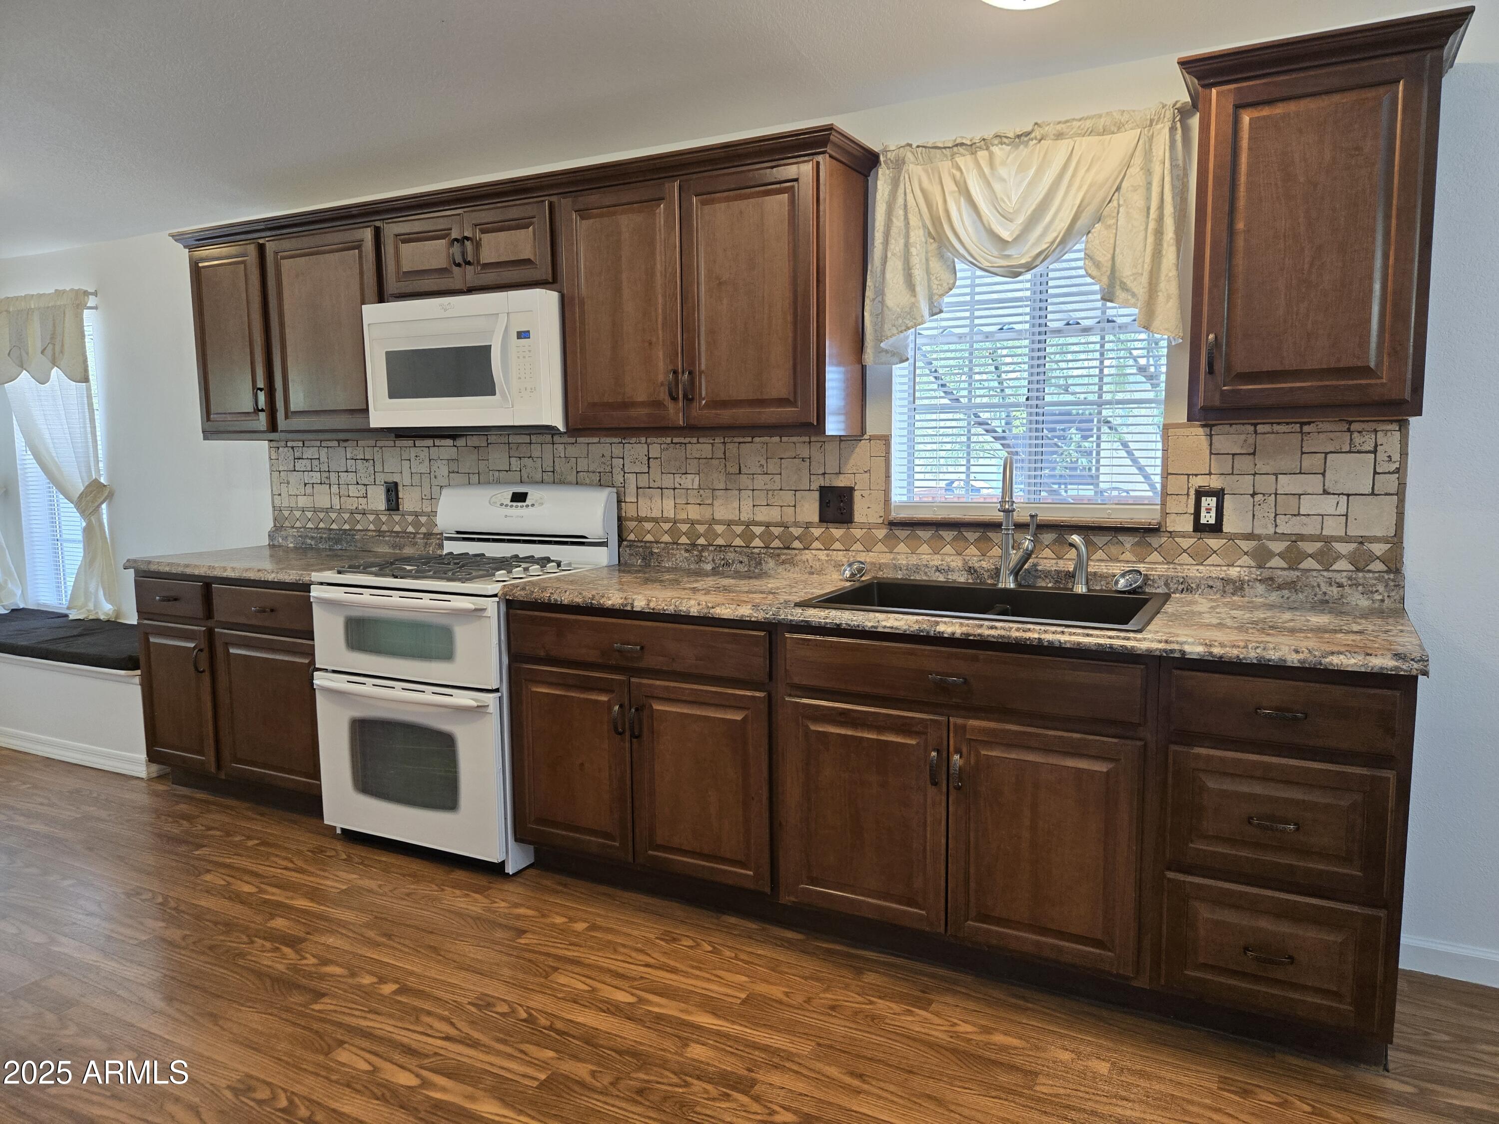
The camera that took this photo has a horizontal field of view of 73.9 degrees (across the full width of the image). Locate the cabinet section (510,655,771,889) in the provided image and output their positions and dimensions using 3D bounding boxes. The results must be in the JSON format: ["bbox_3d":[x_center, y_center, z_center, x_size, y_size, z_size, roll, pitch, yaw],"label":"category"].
[{"bbox_3d":[-0.196,0.573,3.068,0.885,0.565,0.570,3,7,27],"label":"cabinet section"}]

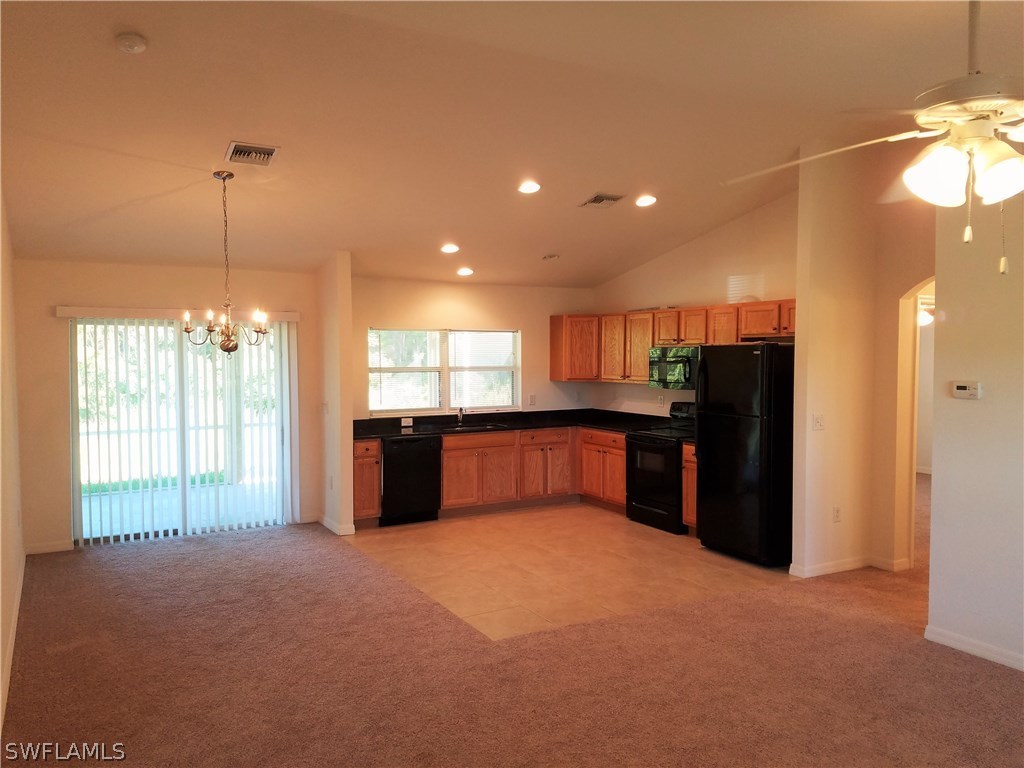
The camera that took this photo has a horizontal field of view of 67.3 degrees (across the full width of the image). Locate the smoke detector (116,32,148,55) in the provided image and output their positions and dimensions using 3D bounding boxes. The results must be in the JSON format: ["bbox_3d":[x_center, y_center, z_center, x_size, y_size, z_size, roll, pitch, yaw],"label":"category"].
[{"bbox_3d":[-1.824,-1.626,3.693,0.145,0.040,0.145,-1,-9,-29],"label":"smoke detector"}]

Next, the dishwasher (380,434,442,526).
[{"bbox_3d":[-1.118,0.951,7.787,0.610,0.865,0.619,-2,3,-31],"label":"dishwasher"}]

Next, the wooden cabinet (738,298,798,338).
[{"bbox_3d":[2.391,-0.555,6.568,0.328,0.302,0.920,-1,3,-29],"label":"wooden cabinet"}]

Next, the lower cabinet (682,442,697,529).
[{"bbox_3d":[1.958,0.938,7.147,0.627,0.785,0.390,-2,3,-31],"label":"lower cabinet"}]

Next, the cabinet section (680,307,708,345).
[{"bbox_3d":[1.864,-0.544,7.441,0.330,0.378,0.382,-2,3,-30],"label":"cabinet section"}]

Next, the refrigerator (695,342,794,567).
[{"bbox_3d":[2.132,0.550,6.546,0.823,1.775,0.730,-2,3,-31],"label":"refrigerator"}]

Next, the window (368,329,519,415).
[{"bbox_3d":[-0.707,-0.132,8.436,1.810,0.890,0.050,-2,3,-31],"label":"window"}]

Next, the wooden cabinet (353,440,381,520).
[{"bbox_3d":[-1.521,0.911,7.581,0.290,0.785,0.639,-2,3,-31],"label":"wooden cabinet"}]

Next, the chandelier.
[{"bbox_3d":[-1.948,-0.812,5.230,0.570,1.230,0.570,-1,3,-29],"label":"chandelier"}]

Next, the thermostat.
[{"bbox_3d":[2.581,0.037,4.358,0.030,0.097,0.142,-2,3,-31],"label":"thermostat"}]

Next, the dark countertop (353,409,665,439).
[{"bbox_3d":[-0.055,0.438,7.995,3.232,0.140,1.542,-1,3,-29],"label":"dark countertop"}]

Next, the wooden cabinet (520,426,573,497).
[{"bbox_3d":[0.253,0.868,8.703,0.720,0.776,0.620,-1,3,-29],"label":"wooden cabinet"}]

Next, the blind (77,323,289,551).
[{"bbox_3d":[-2.929,0.399,7.020,1.880,1.960,0.085,-2,3,-31],"label":"blind"}]

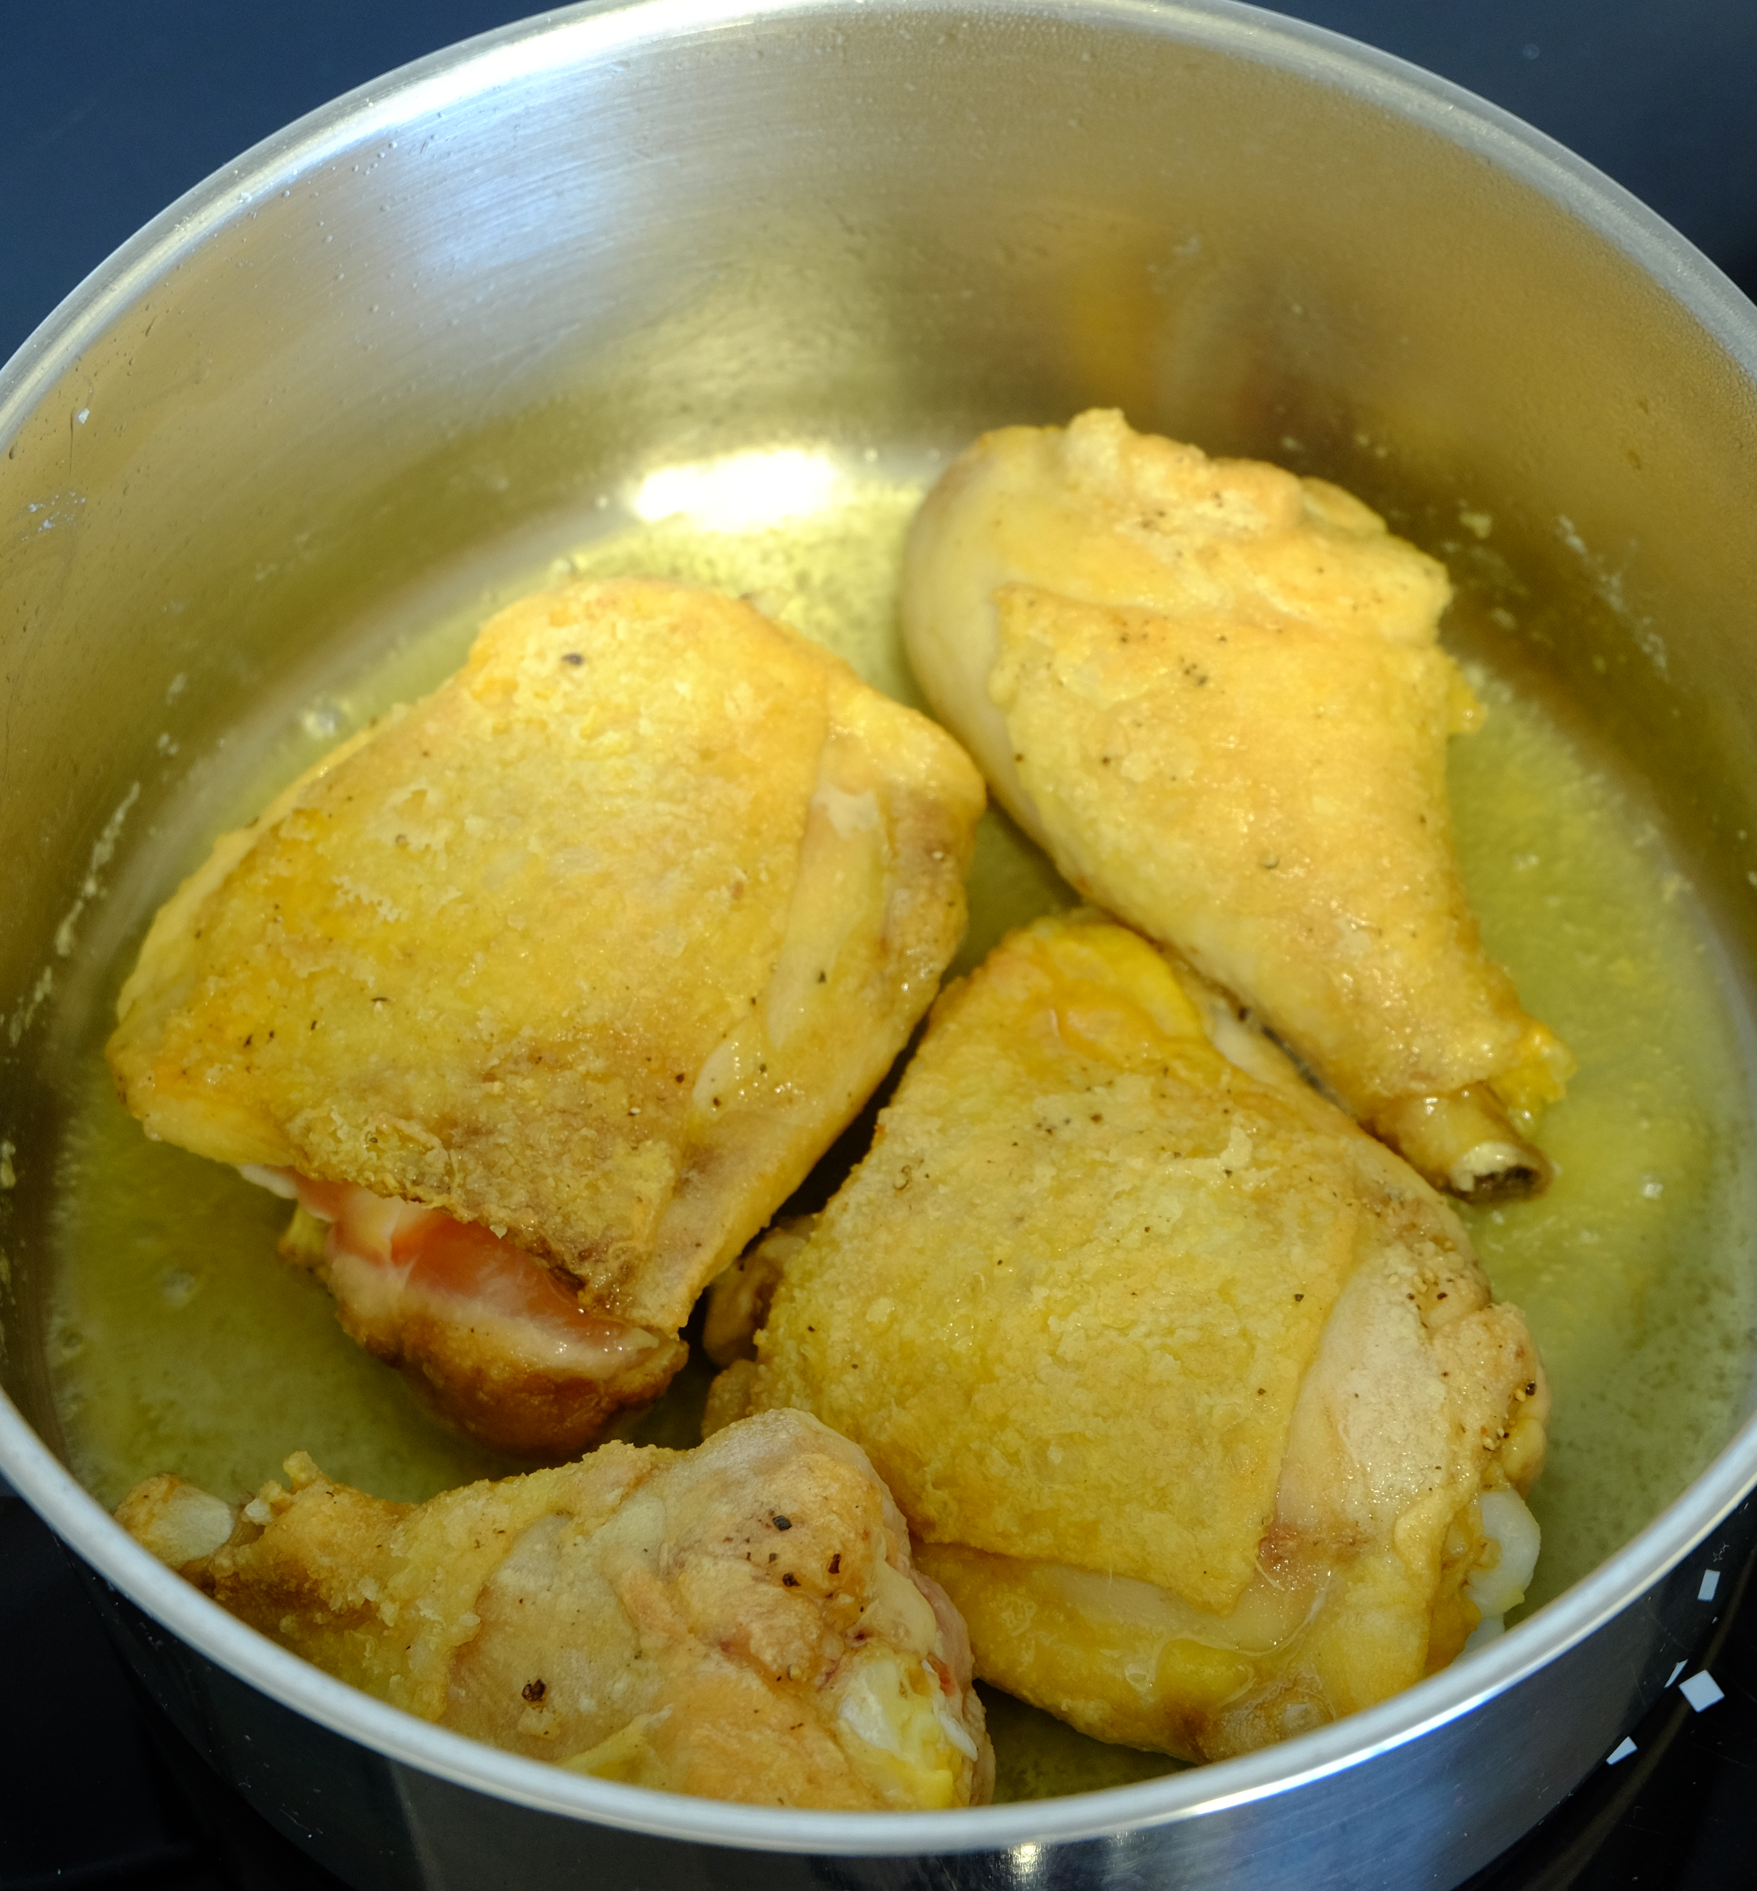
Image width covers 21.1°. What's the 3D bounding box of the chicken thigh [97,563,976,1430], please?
[{"bbox_3d":[-0.046,0.000,0.640,0.095,0.044,0.112,32,66,18],"label":"chicken thigh"}]

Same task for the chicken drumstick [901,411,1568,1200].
[{"bbox_3d":[0.054,-0.021,0.647,0.064,0.047,0.120,-21,62,-10],"label":"chicken drumstick"}]

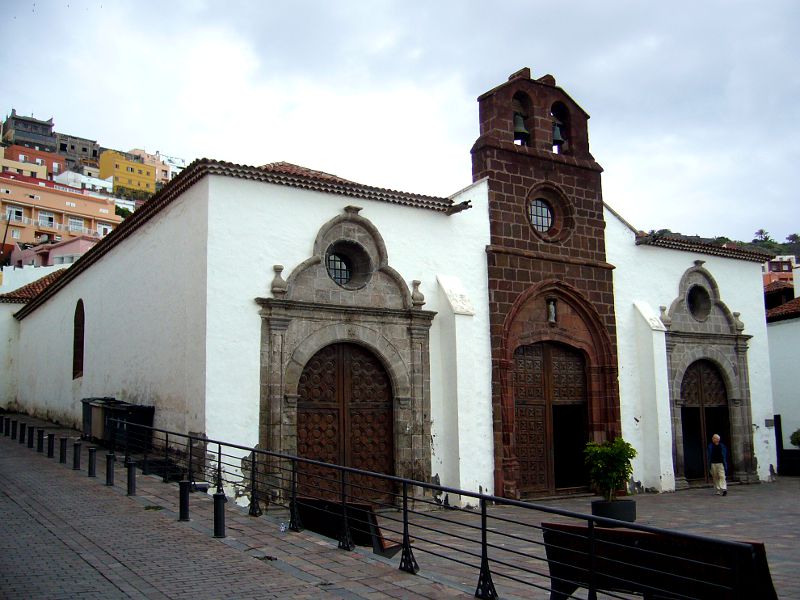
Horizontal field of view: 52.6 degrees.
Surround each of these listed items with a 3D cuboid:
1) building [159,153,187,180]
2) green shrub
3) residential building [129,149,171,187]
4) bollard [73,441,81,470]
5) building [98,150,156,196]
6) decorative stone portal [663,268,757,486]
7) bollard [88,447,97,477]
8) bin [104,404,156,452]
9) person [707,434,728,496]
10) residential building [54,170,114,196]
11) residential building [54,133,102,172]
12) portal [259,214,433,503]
[{"bbox_3d":[-69.723,-40.364,248.896,8.000,8.000,9.000,4,-10,-32],"label":"building"},{"bbox_3d":[4.680,3.780,17.985,1.120,1.460,1.120,-1,-9,0],"label":"green shrub"},{"bbox_3d":[-73.907,-38.782,238.558,10.000,9.000,10.000,4,-10,-32],"label":"residential building"},{"bbox_3d":[-6.530,3.170,16.372,0.140,0.550,0.140,5,-10,-34],"label":"bollard"},{"bbox_3d":[-68.106,-31.397,202.047,11.000,8.500,11.000,4,-10,-32],"label":"building"},{"bbox_3d":[10.271,2.428,27.199,4.800,7.424,0.600,5,-10,-34],"label":"decorative stone portal"},{"bbox_3d":[-5.855,3.105,15.431,0.140,0.550,0.140,5,-10,-34],"label":"bollard"},{"bbox_3d":[-6.800,3.169,20.133,0.800,1.200,1.200,5,-11,-37],"label":"bin"},{"bbox_3d":[8.944,4.684,22.949,0.550,1.710,0.400,-2,-9,8],"label":"person"},{"bbox_3d":[-68.903,-25.230,175.846,10.000,4.500,8.000,6,-11,-39],"label":"residential building"},{"bbox_3d":[-76.761,-34.968,192.492,8.500,8.000,9.000,6,-11,-39],"label":"residential building"},{"bbox_3d":[-1.173,1.393,19.565,4.800,7.350,0.600,5,-10,-34],"label":"portal"}]

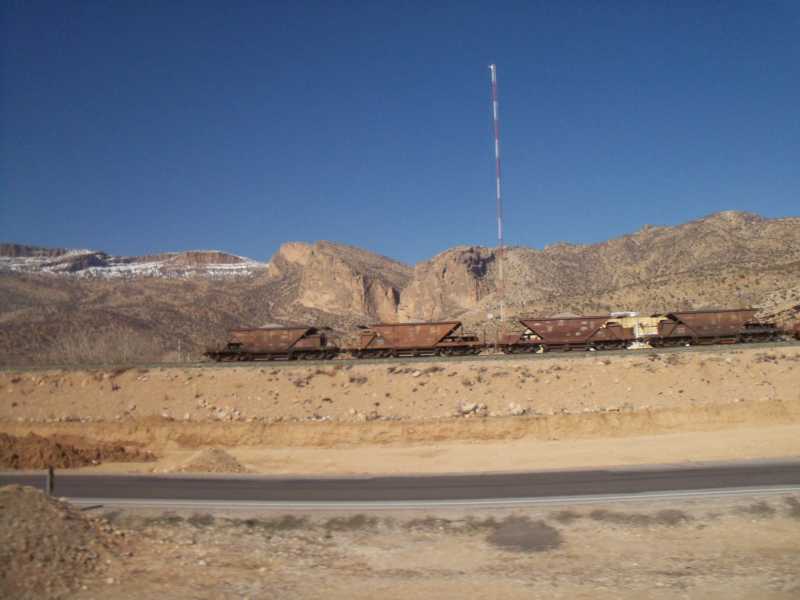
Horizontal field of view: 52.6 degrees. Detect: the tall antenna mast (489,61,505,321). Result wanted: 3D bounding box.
[{"bbox_3d":[14.988,-15.051,123.052,0.700,42.090,0.600,-2,-3,0],"label":"tall antenna mast"}]

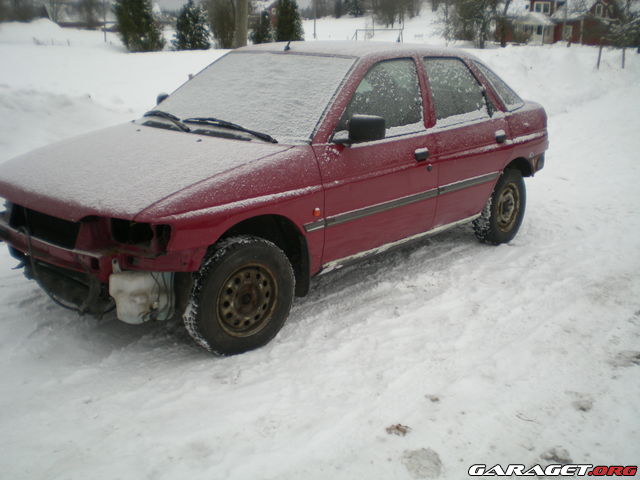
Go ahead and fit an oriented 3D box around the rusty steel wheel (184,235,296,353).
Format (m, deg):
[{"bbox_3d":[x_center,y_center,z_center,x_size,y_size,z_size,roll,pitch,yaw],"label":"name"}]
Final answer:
[{"bbox_3d":[-0.370,0.262,3.263,0.580,0.580,0.185,-13,21,-40],"label":"rusty steel wheel"}]

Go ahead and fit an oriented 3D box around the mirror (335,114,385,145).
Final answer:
[{"bbox_3d":[0.201,-0.546,3.511,0.220,0.135,0.160,14,21,40],"label":"mirror"}]

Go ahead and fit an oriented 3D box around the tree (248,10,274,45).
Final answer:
[{"bbox_3d":[-4.829,-17.212,58.000,1.900,3.600,1.900,-1,16,-5],"label":"tree"}]

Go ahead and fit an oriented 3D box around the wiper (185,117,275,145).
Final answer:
[{"bbox_3d":[-0.487,-0.598,3.764,0.760,0.080,0.090,14,21,40],"label":"wiper"}]

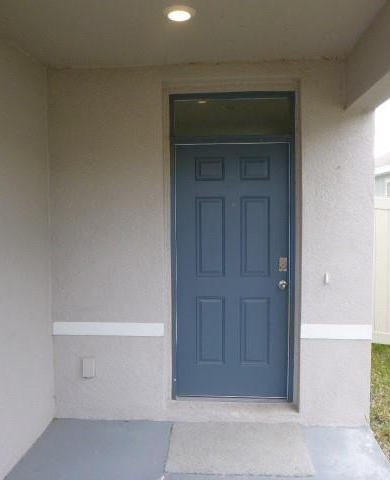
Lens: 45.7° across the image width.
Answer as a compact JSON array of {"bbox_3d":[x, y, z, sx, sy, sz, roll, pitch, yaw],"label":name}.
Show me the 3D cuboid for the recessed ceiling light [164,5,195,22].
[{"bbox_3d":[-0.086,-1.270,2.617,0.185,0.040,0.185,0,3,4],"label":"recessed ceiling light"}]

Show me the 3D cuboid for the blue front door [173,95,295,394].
[{"bbox_3d":[0.298,0.076,3.687,0.970,2.430,0.100,0,3,4],"label":"blue front door"}]

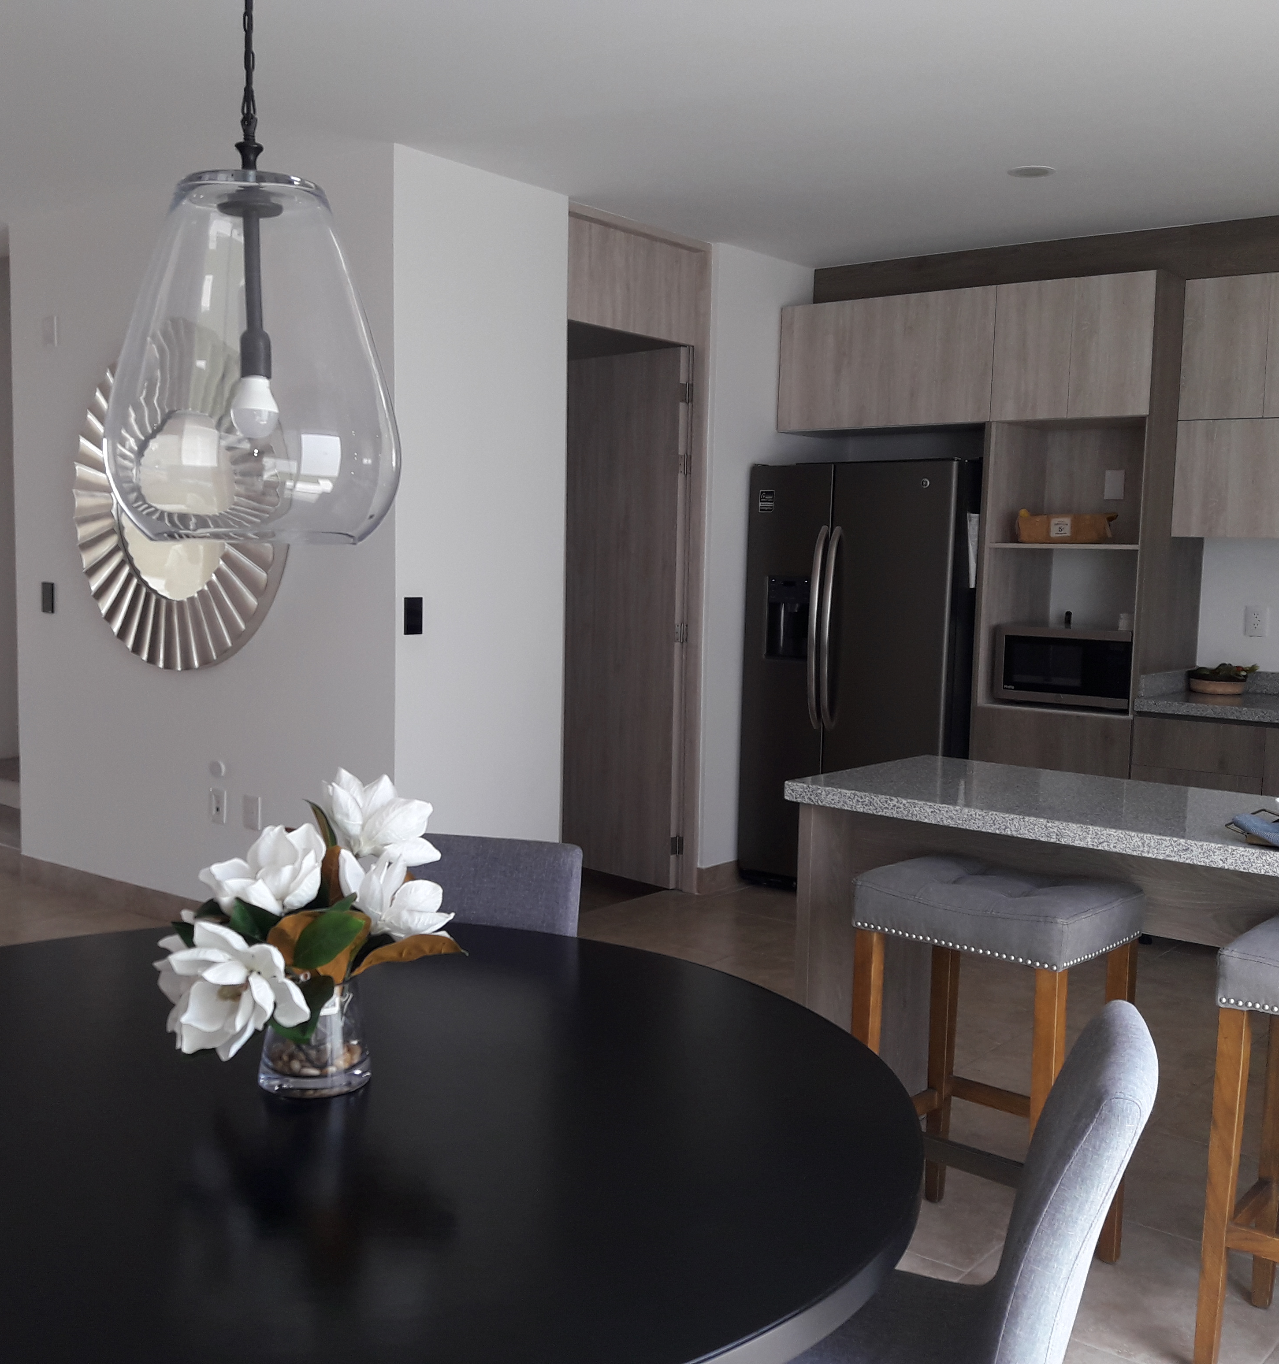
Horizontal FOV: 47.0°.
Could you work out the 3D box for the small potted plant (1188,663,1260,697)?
[{"bbox_3d":[2.213,-0.011,5.595,0.220,0.125,0.200,6,7,39],"label":"small potted plant"}]

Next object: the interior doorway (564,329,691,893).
[{"bbox_3d":[-0.079,-0.202,5.592,0.130,2.200,0.790,6,7,39],"label":"interior doorway"}]

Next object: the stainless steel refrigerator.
[{"bbox_3d":[1.039,-0.014,6.114,0.914,1.754,0.840,5,7,38],"label":"stainless steel refrigerator"}]

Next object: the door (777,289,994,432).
[{"bbox_3d":[0.976,-1.275,5.883,0.965,0.508,0.030,6,7,38],"label":"door"}]

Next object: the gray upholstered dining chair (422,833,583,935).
[{"bbox_3d":[-0.354,0.752,2.555,0.440,0.880,0.600,3,6,14],"label":"gray upholstered dining chair"}]

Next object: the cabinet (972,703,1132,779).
[{"bbox_3d":[1.731,0.487,5.799,0.615,0.797,0.610,5,7,38],"label":"cabinet"}]

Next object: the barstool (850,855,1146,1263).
[{"bbox_3d":[0.699,0.772,2.920,0.445,0.787,0.370,5,7,38],"label":"barstool"}]

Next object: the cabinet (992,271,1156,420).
[{"bbox_3d":[1.770,-1.234,5.608,0.600,0.505,0.630,6,7,39],"label":"cabinet"}]

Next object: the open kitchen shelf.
[{"bbox_3d":[1.750,-0.451,5.688,0.600,1.070,0.630,6,7,39],"label":"open kitchen shelf"}]

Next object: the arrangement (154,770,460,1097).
[{"bbox_3d":[-0.409,0.311,1.820,0.355,0.380,0.310,0,6,-13],"label":"arrangement"}]

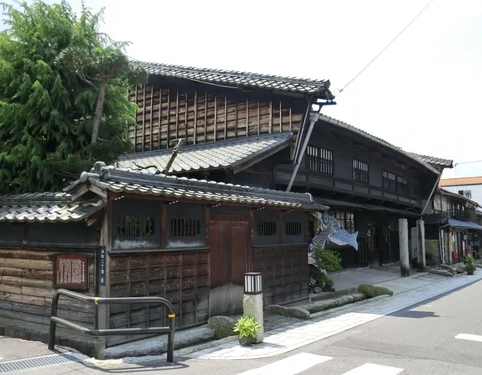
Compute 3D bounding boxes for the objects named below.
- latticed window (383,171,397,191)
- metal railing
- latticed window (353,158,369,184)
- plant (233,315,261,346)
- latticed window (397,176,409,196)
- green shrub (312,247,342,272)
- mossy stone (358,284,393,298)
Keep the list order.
[{"bbox_3d":[6.649,-0.228,21.874,0.120,0.850,1.920,-3,-7,34],"label":"latticed window"},{"bbox_3d":[-1.804,1.735,6.067,1.880,0.790,0.670,-2,-6,19],"label":"metal railing"},{"bbox_3d":[4.660,-0.521,18.979,0.120,0.850,1.750,-3,-7,34],"label":"latticed window"},{"bbox_3d":[0.092,2.027,6.961,0.390,0.420,0.370,0,-5,0],"label":"plant"},{"bbox_3d":[7.800,-0.058,23.550,0.120,0.850,1.980,-3,-7,34],"label":"latticed window"},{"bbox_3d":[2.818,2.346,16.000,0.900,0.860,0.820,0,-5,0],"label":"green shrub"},{"bbox_3d":[3.541,2.683,12.943,0.930,0.310,0.560,4,-7,-35],"label":"mossy stone"}]

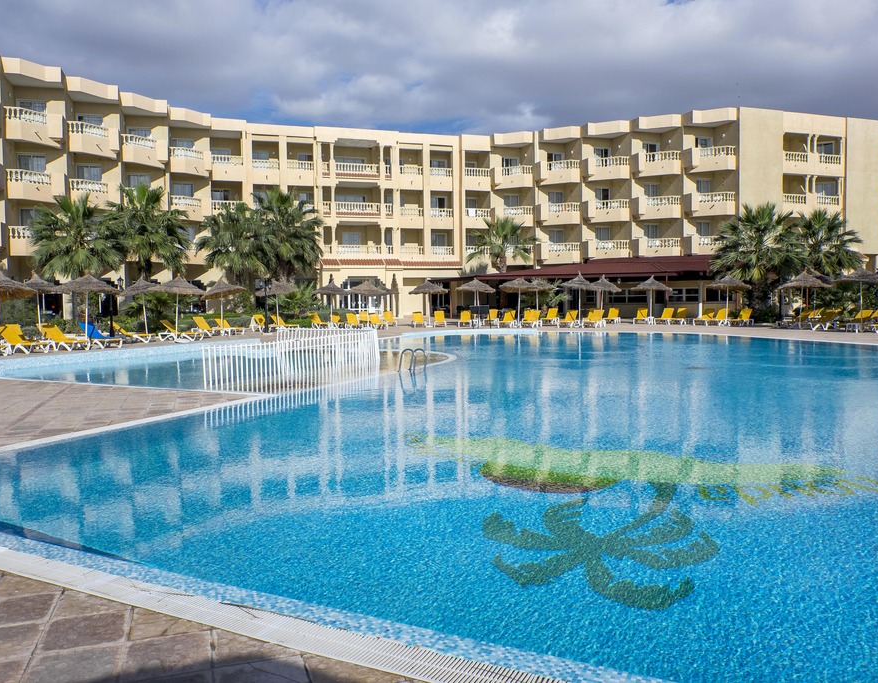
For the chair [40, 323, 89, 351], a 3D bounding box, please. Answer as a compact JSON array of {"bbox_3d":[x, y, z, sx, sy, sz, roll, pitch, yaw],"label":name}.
[{"bbox_3d":[-12.873,-0.136,23.444,1.830,0.900,0.690,1,4,25],"label":"chair"}]

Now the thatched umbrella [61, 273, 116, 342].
[{"bbox_3d":[-13.085,-1.158,25.566,2.300,2.691,2.300,-1,3,0],"label":"thatched umbrella"}]

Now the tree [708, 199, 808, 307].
[{"bbox_3d":[17.398,-4.273,37.293,5.100,6.570,5.100,-1,4,0],"label":"tree"}]

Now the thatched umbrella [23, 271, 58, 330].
[{"bbox_3d":[-16.317,-1.448,27.711,2.050,2.820,2.050,-1,4,0],"label":"thatched umbrella"}]

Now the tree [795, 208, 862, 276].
[{"bbox_3d":[23.439,-4.660,41.314,4.400,6.831,4.400,-1,3,0],"label":"tree"}]

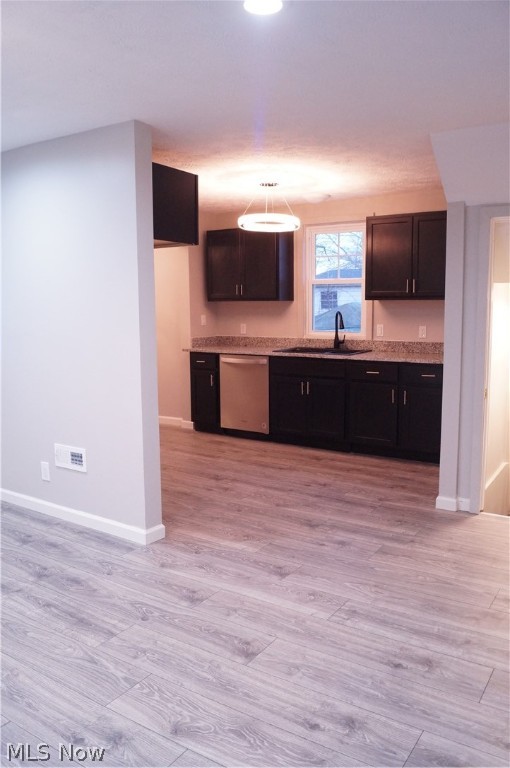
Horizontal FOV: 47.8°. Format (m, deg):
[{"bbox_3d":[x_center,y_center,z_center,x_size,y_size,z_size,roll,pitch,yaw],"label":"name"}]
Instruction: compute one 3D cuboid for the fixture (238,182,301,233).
[{"bbox_3d":[0.116,-1.493,4.821,0.520,0.380,0.520,0,8,0],"label":"fixture"}]

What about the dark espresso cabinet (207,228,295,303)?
[{"bbox_3d":[-0.051,-1.276,6.249,0.914,0.757,0.325,5,9,33],"label":"dark espresso cabinet"}]

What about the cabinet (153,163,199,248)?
[{"bbox_3d":[-0.900,-1.138,3.770,0.850,0.444,0.630,5,9,33],"label":"cabinet"}]

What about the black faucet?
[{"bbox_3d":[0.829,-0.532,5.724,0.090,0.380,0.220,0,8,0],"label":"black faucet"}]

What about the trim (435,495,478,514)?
[{"bbox_3d":[1.350,0.810,3.839,0.270,0.084,0.040,5,9,33],"label":"trim"}]

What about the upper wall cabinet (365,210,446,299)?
[{"bbox_3d":[1.499,-1.147,5.245,0.900,0.757,0.325,5,9,33],"label":"upper wall cabinet"}]

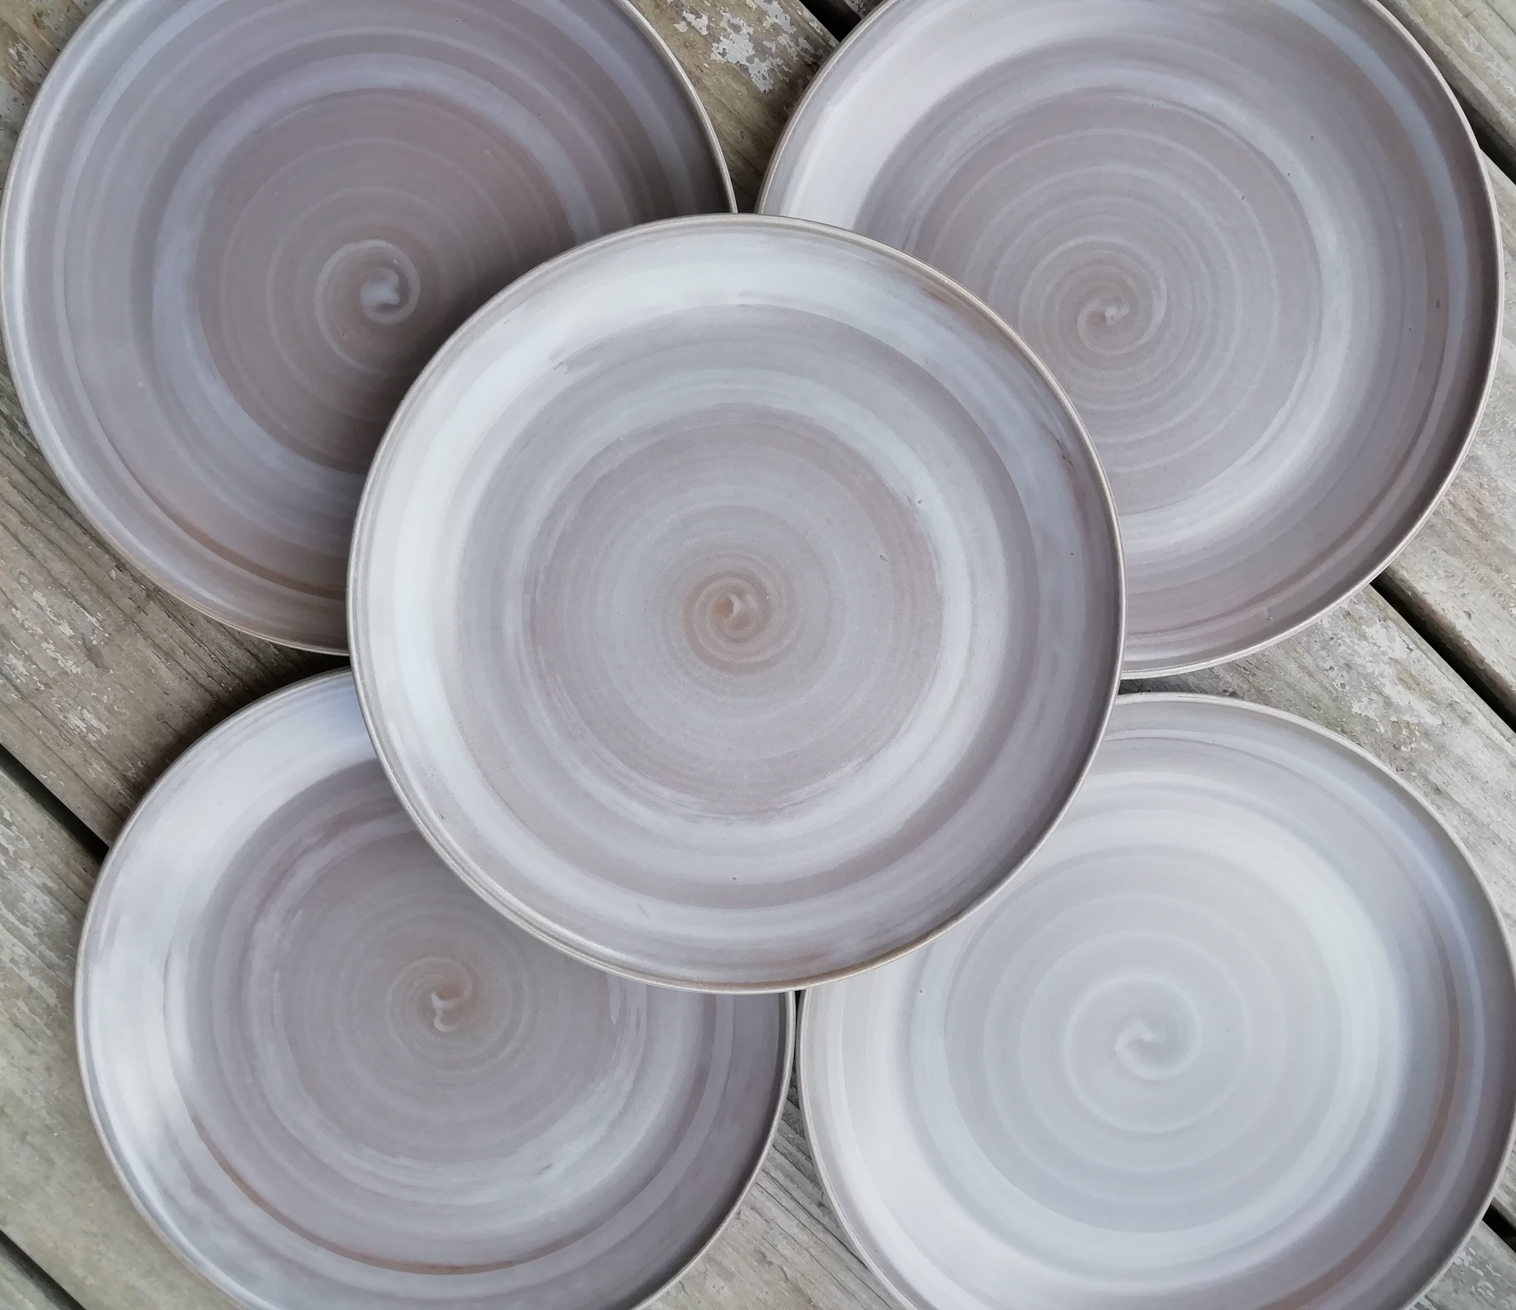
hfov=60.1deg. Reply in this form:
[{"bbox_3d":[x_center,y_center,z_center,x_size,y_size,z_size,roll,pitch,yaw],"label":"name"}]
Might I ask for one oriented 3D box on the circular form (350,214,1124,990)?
[{"bbox_3d":[-0.008,-0.016,0.468,0.270,0.027,0.270,0,94,1],"label":"circular form"}]

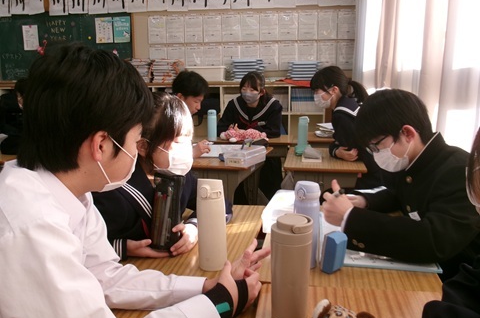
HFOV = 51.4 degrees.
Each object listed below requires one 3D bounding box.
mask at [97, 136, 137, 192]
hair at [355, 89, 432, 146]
[{"bbox_3d":[-0.223,0.011,0.885,0.110,0.100,0.145,5,6,-39],"label":"mask"},{"bbox_3d":[0.432,-0.116,1.400,0.215,0.175,0.180,-19,10,4],"label":"hair"}]

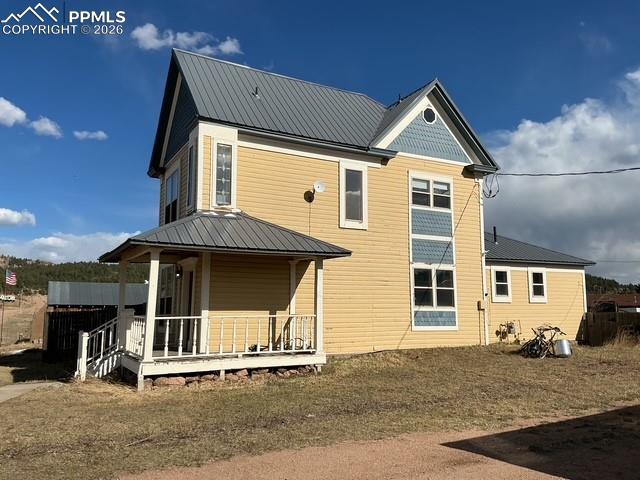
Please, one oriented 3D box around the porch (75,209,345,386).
[{"bbox_3d":[-2.847,1.358,13.798,5.897,4.222,4.411,4,-8,-29],"label":"porch"}]

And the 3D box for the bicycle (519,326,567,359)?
[{"bbox_3d":[6.836,3.104,16.400,1.550,1.020,0.580,4,-8,-29],"label":"bicycle"}]

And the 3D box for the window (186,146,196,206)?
[{"bbox_3d":[-3.430,-1.720,14.345,0.100,1.720,0.740,4,-8,-29],"label":"window"}]

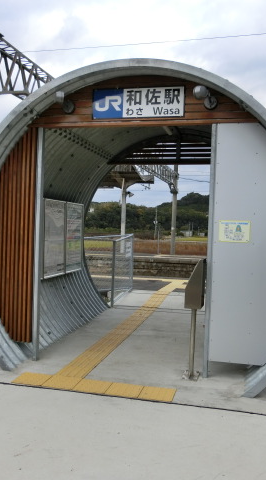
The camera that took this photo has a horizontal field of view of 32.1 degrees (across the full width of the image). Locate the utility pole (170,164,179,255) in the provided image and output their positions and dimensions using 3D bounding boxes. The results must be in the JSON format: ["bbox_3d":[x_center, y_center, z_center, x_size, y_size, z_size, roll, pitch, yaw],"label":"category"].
[{"bbox_3d":[3.404,-2.596,37.500,0.350,7.710,0.350,2,2,14],"label":"utility pole"}]

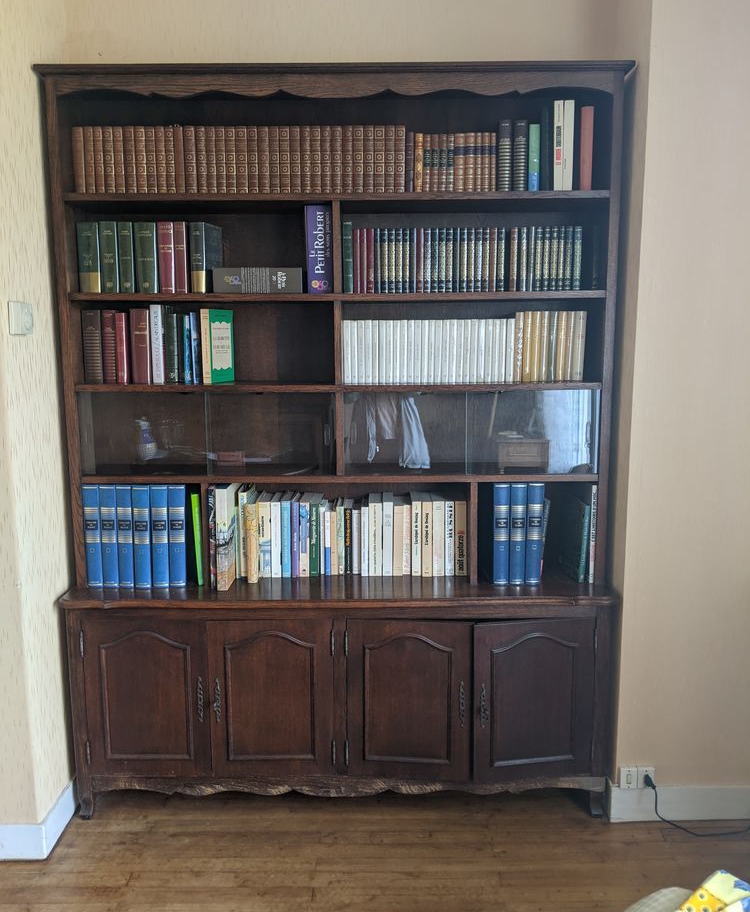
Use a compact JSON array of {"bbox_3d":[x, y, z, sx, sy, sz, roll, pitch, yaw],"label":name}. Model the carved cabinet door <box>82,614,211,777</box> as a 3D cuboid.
[{"bbox_3d":[-0.625,0.669,2.164,0.339,0.457,0.024,0,8,0],"label":"carved cabinet door"}]

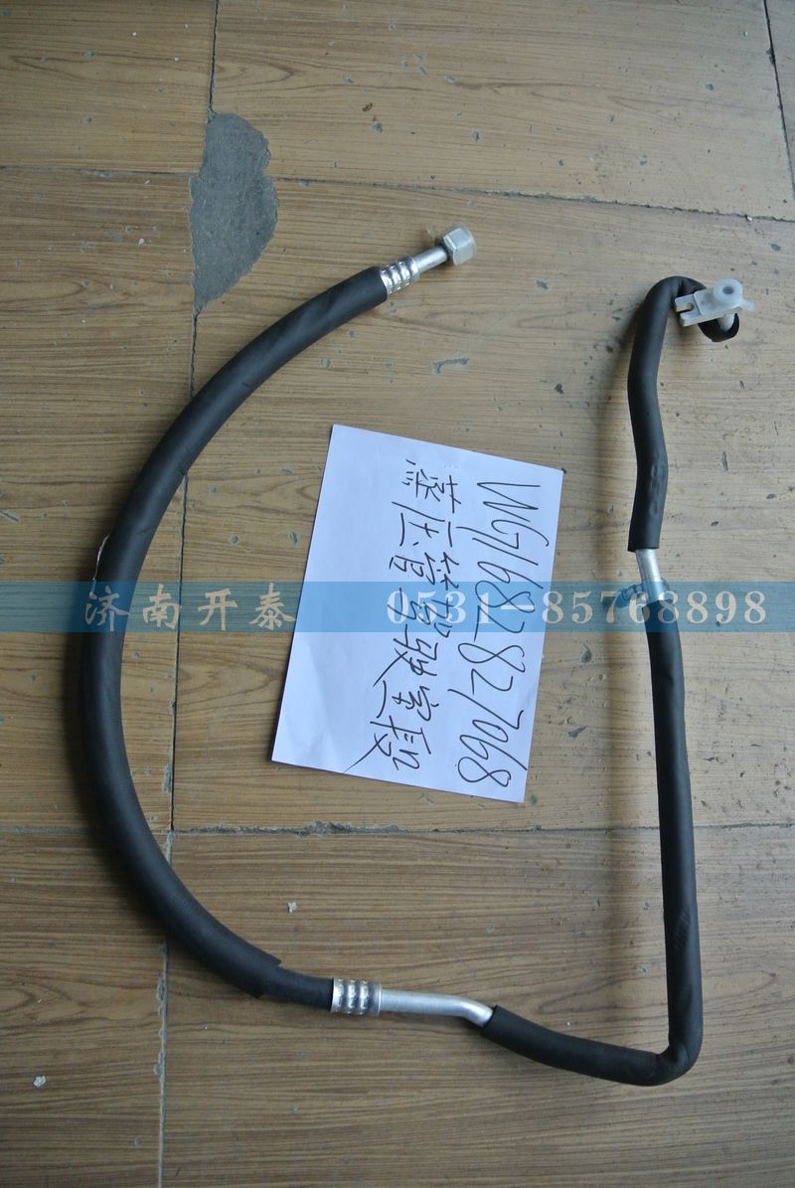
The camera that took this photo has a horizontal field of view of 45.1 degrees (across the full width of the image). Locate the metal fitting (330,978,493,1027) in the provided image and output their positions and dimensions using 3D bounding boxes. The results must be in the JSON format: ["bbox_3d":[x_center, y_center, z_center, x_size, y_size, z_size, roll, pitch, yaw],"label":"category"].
[{"bbox_3d":[0.012,0.310,0.726,0.122,0.034,0.026,7,77,-5],"label":"metal fitting"}]

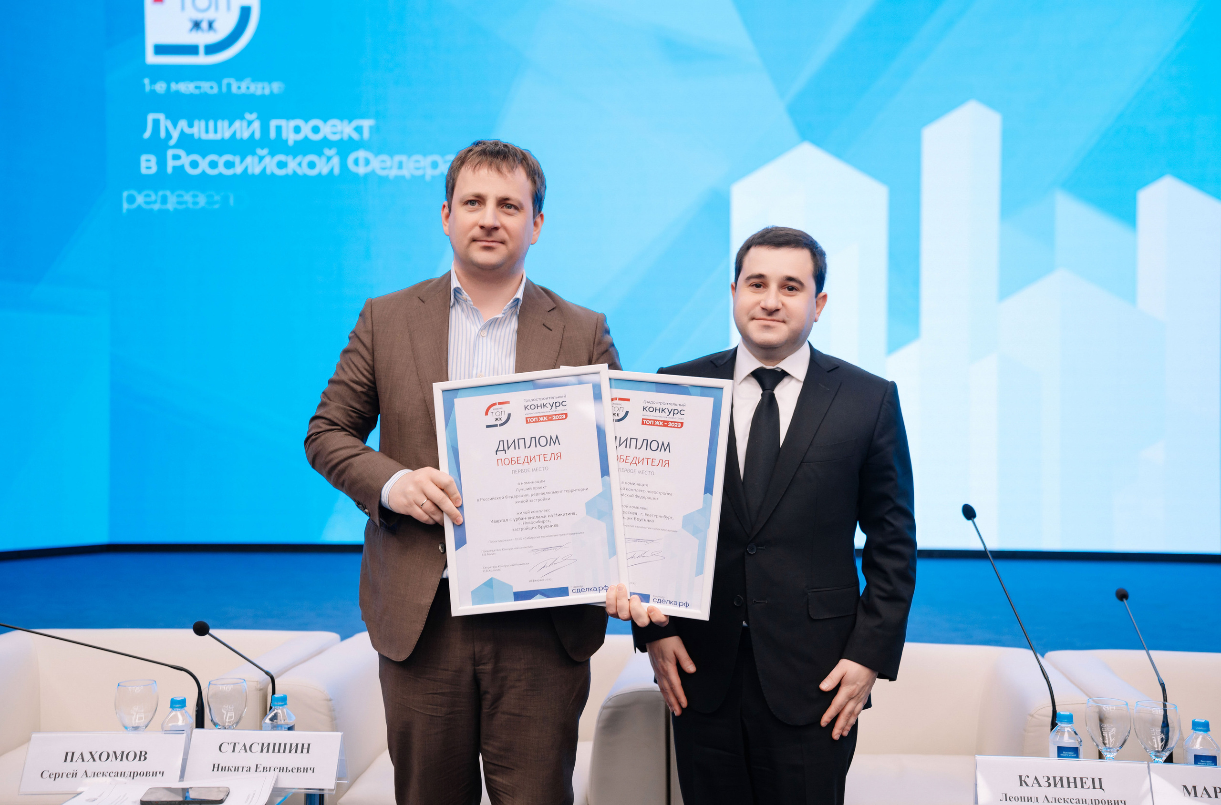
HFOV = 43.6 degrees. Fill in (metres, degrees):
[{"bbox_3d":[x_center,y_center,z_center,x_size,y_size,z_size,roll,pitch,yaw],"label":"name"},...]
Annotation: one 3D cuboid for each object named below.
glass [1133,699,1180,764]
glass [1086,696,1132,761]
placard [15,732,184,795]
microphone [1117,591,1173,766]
[{"bbox_3d":[1.015,0.658,2.835,0.080,0.182,0.080,0,1,0],"label":"glass"},{"bbox_3d":[0.930,0.658,2.860,0.080,0.182,0.080,0,1,0],"label":"glass"},{"bbox_3d":[-0.979,0.699,2.970,0.297,0.113,0.090,0,1,-1],"label":"placard"},{"bbox_3d":[1.085,0.572,3.090,0.080,0.360,0.400,0,1,7],"label":"microphone"}]

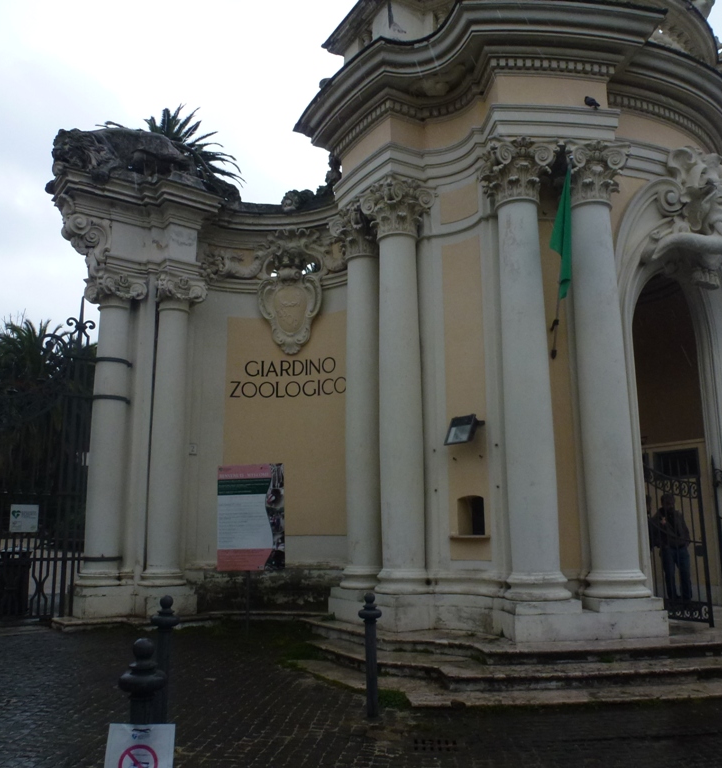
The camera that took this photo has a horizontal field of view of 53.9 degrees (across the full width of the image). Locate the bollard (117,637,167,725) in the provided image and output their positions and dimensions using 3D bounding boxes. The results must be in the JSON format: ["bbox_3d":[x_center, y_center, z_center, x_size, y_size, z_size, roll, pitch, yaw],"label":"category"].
[{"bbox_3d":[-0.915,1.565,2.909,0.200,1.000,0.200,0,-10,0],"label":"bollard"}]

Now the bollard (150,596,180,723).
[{"bbox_3d":[-1.410,2.029,5.059,0.200,1.000,0.200,0,-10,0],"label":"bollard"}]

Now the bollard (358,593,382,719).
[{"bbox_3d":[0.086,2.357,6.224,0.216,1.019,0.216,-1,-10,0],"label":"bollard"}]

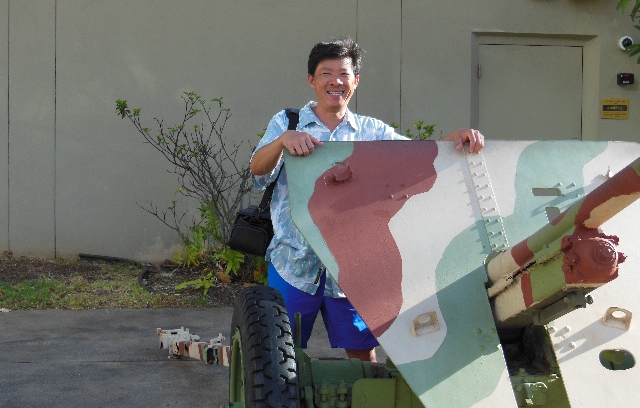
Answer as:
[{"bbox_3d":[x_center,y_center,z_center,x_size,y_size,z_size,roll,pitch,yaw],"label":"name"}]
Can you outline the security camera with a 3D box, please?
[{"bbox_3d":[2.639,-1.382,9.550,0.125,0.125,0.110,0,4,-7],"label":"security camera"}]

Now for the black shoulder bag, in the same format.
[{"bbox_3d":[-0.195,-0.074,3.830,0.240,0.500,0.240,1,4,11],"label":"black shoulder bag"}]

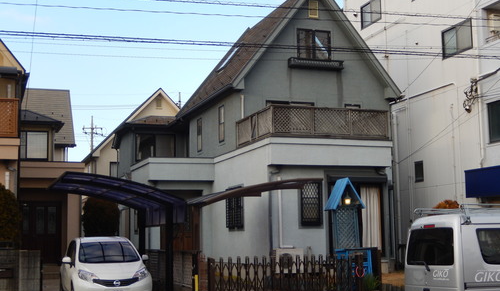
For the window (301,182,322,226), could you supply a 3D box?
[{"bbox_3d":[1.703,1.604,20.435,0.681,1.295,0.150,1,-7,-18],"label":"window"}]

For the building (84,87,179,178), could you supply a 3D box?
[{"bbox_3d":[-5.842,1.879,41.037,6.720,8.690,8.500,1,-7,-18],"label":"building"}]

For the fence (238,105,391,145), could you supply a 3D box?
[{"bbox_3d":[1.784,-0.438,22.153,3.576,0.877,3.148,1,-7,-18],"label":"fence"}]

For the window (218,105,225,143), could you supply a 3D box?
[{"bbox_3d":[-0.955,-0.730,24.790,0.120,1.206,0.580,1,-7,-18],"label":"window"}]

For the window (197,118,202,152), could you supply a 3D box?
[{"bbox_3d":[-1.887,-0.380,27.595,0.120,1.256,0.580,1,-7,-18],"label":"window"}]

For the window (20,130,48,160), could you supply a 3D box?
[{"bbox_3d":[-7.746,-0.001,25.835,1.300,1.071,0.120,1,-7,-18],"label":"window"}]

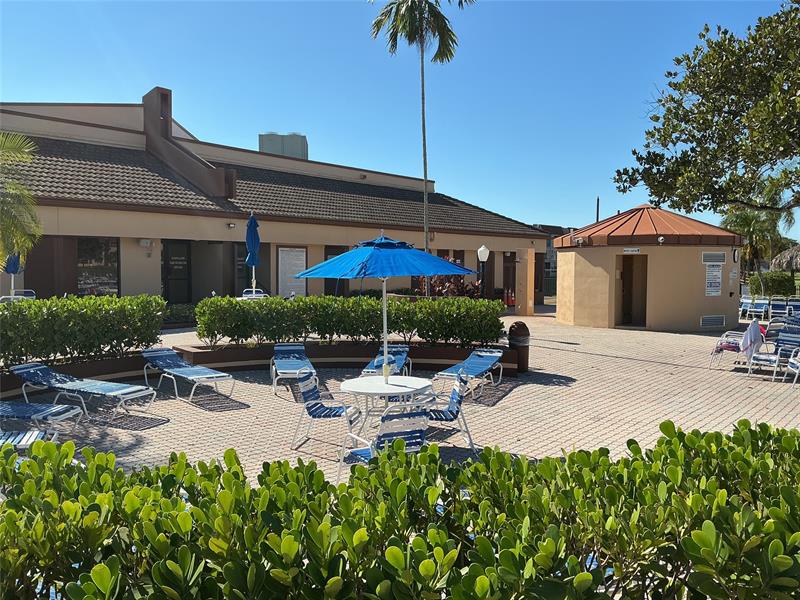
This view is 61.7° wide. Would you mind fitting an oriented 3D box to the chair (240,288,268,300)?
[{"bbox_3d":[-3.394,0.203,15.632,0.580,0.880,0.650,0,3,-12],"label":"chair"}]

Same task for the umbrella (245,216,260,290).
[{"bbox_3d":[-3.309,-0.660,15.087,0.380,2.600,0.380,0,3,0],"label":"umbrella"}]

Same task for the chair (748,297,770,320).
[{"bbox_3d":[12.845,0.326,24.047,0.620,0.880,0.700,3,4,43],"label":"chair"}]

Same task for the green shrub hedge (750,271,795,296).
[{"bbox_3d":[19.459,-0.651,35.010,2.500,1.800,1.600,2,3,30],"label":"green shrub hedge"}]

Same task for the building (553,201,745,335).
[{"bbox_3d":[8.366,-1.266,22.563,6.300,3.950,6.300,2,4,32],"label":"building"}]

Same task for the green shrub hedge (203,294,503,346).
[{"bbox_3d":[-0.986,0.395,13.089,6.100,0.980,1.250,0,3,0],"label":"green shrub hedge"}]

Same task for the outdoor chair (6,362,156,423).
[{"bbox_3d":[-4.425,1.233,9.248,2.050,0.540,0.640,2,3,28],"label":"outdoor chair"}]

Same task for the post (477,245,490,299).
[{"bbox_3d":[2.295,-0.286,18.510,0.350,2.460,0.350,0,3,0],"label":"post"}]

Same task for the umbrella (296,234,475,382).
[{"bbox_3d":[-0.174,0.444,7.784,2.100,2.400,2.100,0,3,0],"label":"umbrella"}]

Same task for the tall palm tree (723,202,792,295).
[{"bbox_3d":[17.562,-2.252,32.924,3.900,5.200,3.900,0,3,0],"label":"tall palm tree"}]

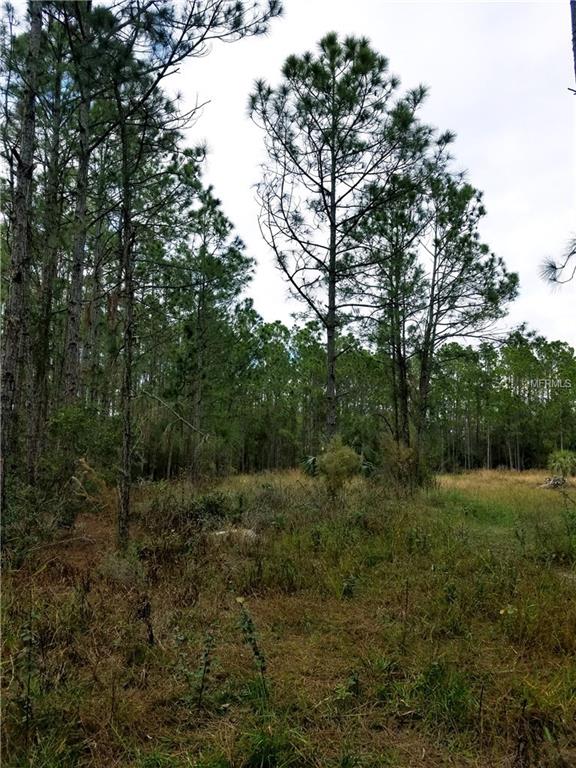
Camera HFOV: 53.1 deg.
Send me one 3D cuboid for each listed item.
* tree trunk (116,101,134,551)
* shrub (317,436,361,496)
[{"bbox_3d":[-2.555,-1.105,9.002,0.250,7.297,0.250,0,-7,-16],"label":"tree trunk"},{"bbox_3d":[1.673,2.743,19.108,1.458,2.051,1.458,-1,-7,5],"label":"shrub"}]

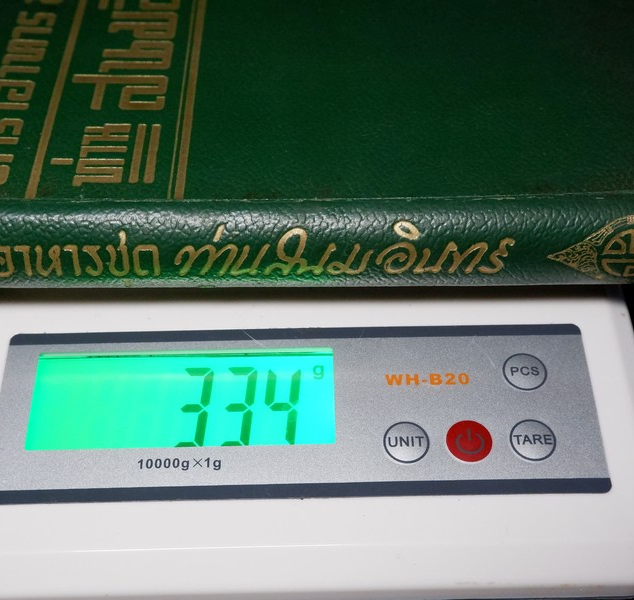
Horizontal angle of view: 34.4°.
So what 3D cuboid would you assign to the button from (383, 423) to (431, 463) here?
[{"bbox_3d":[0.020,0.031,0.223,0.010,0.003,0.010,-1,55,0],"label":"button"}]

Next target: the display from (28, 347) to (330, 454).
[{"bbox_3d":[-0.030,0.023,0.231,0.067,0.004,0.025,-1,55,0],"label":"display"}]

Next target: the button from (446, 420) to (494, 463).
[{"bbox_3d":[0.033,0.031,0.223,0.010,0.003,0.010,-1,55,0],"label":"button"}]

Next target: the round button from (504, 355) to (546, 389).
[{"bbox_3d":[0.047,0.016,0.233,0.010,0.003,0.010,-1,55,0],"label":"round button"}]

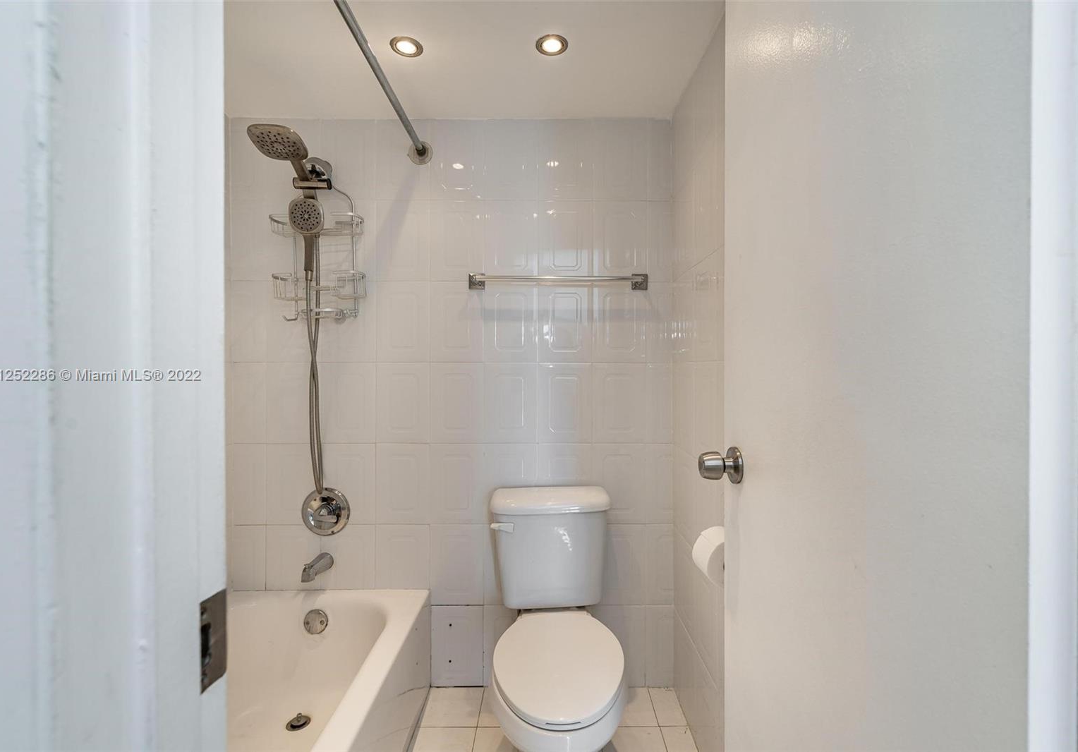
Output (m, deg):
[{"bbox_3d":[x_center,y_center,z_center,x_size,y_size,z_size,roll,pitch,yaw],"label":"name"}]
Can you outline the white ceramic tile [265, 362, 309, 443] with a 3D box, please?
[{"bbox_3d":[-0.916,0.102,1.868,0.201,0.301,0.010,0,0,0],"label":"white ceramic tile"}]

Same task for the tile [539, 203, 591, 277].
[{"bbox_3d":[0.100,-0.501,1.875,0.200,0.300,0.010,0,0,0],"label":"tile"}]

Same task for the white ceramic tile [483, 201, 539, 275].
[{"bbox_3d":[-0.107,-0.503,1.880,0.203,0.301,0.010,0,0,0],"label":"white ceramic tile"}]

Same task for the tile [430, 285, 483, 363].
[{"bbox_3d":[-0.305,-0.199,1.868,0.201,0.301,0.010,0,0,0],"label":"tile"}]

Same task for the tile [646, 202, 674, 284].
[{"bbox_3d":[0.453,-0.501,1.880,0.099,0.302,0.012,0,0,0],"label":"tile"}]

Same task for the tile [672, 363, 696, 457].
[{"bbox_3d":[0.505,0.105,1.730,0.012,0.302,0.220,0,0,0],"label":"tile"}]

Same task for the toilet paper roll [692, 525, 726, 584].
[{"bbox_3d":[0.408,0.400,1.112,0.107,0.107,0.105,0,1,1],"label":"toilet paper roll"}]

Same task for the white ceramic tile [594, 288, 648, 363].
[{"bbox_3d":[0.300,-0.200,1.865,0.199,0.301,0.010,0,0,0],"label":"white ceramic tile"}]

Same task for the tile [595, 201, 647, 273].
[{"bbox_3d":[0.303,-0.503,1.880,0.202,0.301,0.010,0,0,0],"label":"tile"}]

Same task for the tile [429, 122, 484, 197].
[{"bbox_3d":[-0.306,-0.800,1.865,0.198,0.299,0.010,0,0,0],"label":"tile"}]

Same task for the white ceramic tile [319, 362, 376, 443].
[{"bbox_3d":[-0.710,0.102,1.868,0.201,0.301,0.010,0,0,0],"label":"white ceramic tile"}]

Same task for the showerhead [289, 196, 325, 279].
[{"bbox_3d":[-0.780,-0.466,1.690,0.116,0.268,0.070,0,6,0],"label":"showerhead"}]

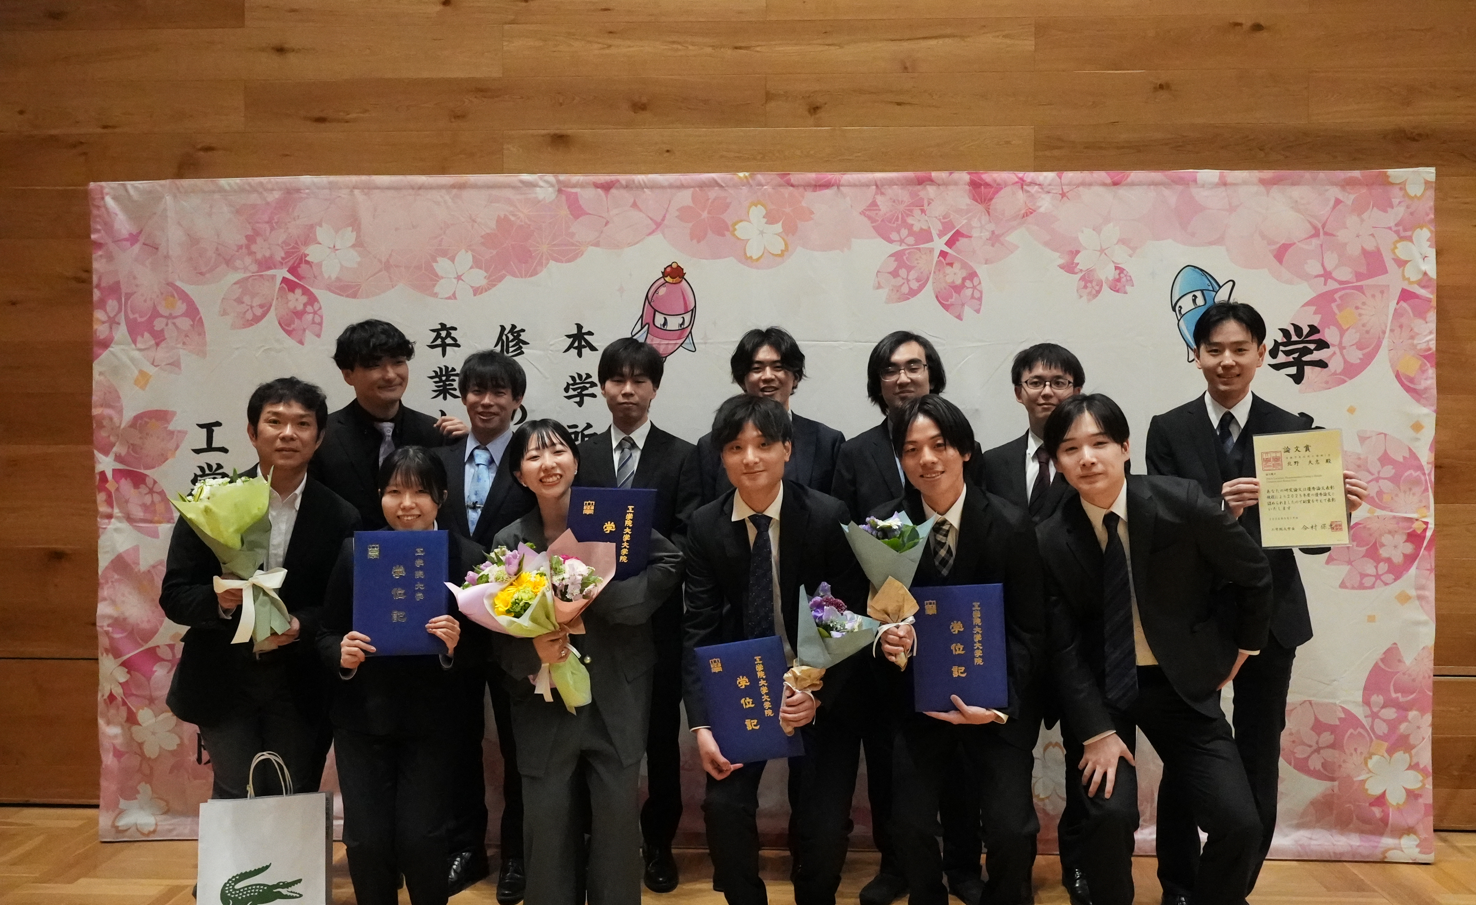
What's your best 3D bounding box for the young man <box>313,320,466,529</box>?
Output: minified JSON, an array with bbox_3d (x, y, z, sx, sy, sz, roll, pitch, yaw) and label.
[{"bbox_3d":[-1.063,0.472,3.838,0.525,1.747,0.354,0,0,-16],"label":"young man"}]

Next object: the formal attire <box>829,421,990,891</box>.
[{"bbox_3d":[0.519,0.601,3.878,0.495,1.384,0.313,0,0,6],"label":"formal attire"}]

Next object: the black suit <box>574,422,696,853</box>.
[{"bbox_3d":[-0.331,0.596,3.990,0.485,1.364,0.303,0,0,-2],"label":"black suit"}]

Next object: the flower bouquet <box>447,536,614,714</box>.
[{"bbox_3d":[-0.485,0.409,3.050,0.394,0.424,0.263,-16,10,-8],"label":"flower bouquet"}]

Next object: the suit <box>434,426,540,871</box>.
[{"bbox_3d":[-0.769,0.613,3.919,0.495,1.343,0.313,0,0,-7],"label":"suit"}]

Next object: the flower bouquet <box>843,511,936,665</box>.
[{"bbox_3d":[0.357,0.328,3.030,0.212,0.364,0.182,-6,9,6],"label":"flower bouquet"}]

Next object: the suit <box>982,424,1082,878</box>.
[{"bbox_3d":[0.931,0.613,3.838,0.495,1.353,0.313,0,0,10],"label":"suit"}]

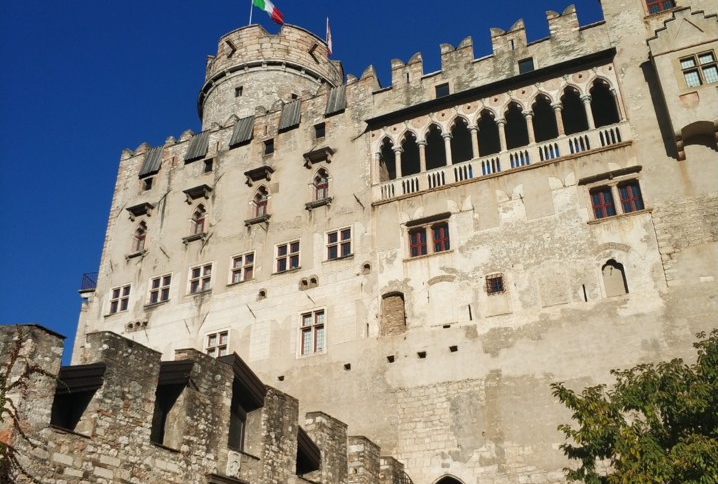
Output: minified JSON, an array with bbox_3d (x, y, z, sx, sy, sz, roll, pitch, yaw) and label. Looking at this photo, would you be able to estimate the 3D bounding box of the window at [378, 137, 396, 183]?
[{"bbox_3d":[1.393,-3.985,35.674,0.830,2.496,0.300,-13,-32,20],"label":"window"}]

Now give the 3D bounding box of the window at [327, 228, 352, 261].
[{"bbox_3d":[-0.919,0.107,36.657,1.416,1.554,0.300,-14,-33,22],"label":"window"}]

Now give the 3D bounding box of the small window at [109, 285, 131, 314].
[{"bbox_3d":[-13.340,3.245,41.843,1.264,1.580,0.300,-14,-33,22],"label":"small window"}]

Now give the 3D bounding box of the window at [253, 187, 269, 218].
[{"bbox_3d":[-4.917,-2.033,38.027,0.899,1.956,0.250,-14,-33,22],"label":"window"}]

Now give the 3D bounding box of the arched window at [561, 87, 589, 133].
[{"bbox_3d":[9.920,-6.061,34.443,1.012,2.708,0.300,-13,-32,21],"label":"arched window"}]

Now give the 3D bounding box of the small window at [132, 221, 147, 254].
[{"bbox_3d":[-12.421,-0.260,42.770,0.802,2.108,0.250,-13,-32,21],"label":"small window"}]

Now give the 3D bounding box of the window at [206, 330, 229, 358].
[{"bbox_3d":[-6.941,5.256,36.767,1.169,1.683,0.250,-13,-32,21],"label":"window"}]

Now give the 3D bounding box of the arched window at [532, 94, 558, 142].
[{"bbox_3d":[8.139,-5.467,33.111,1.015,2.679,0.300,-13,-32,20],"label":"arched window"}]

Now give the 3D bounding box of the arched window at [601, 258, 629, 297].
[{"bbox_3d":[10.262,1.453,29.984,0.802,1.568,0.300,-13,-32,21],"label":"arched window"}]

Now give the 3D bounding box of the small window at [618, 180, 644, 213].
[{"bbox_3d":[11.366,-1.870,31.269,0.838,1.548,0.250,-13,-32,21],"label":"small window"}]

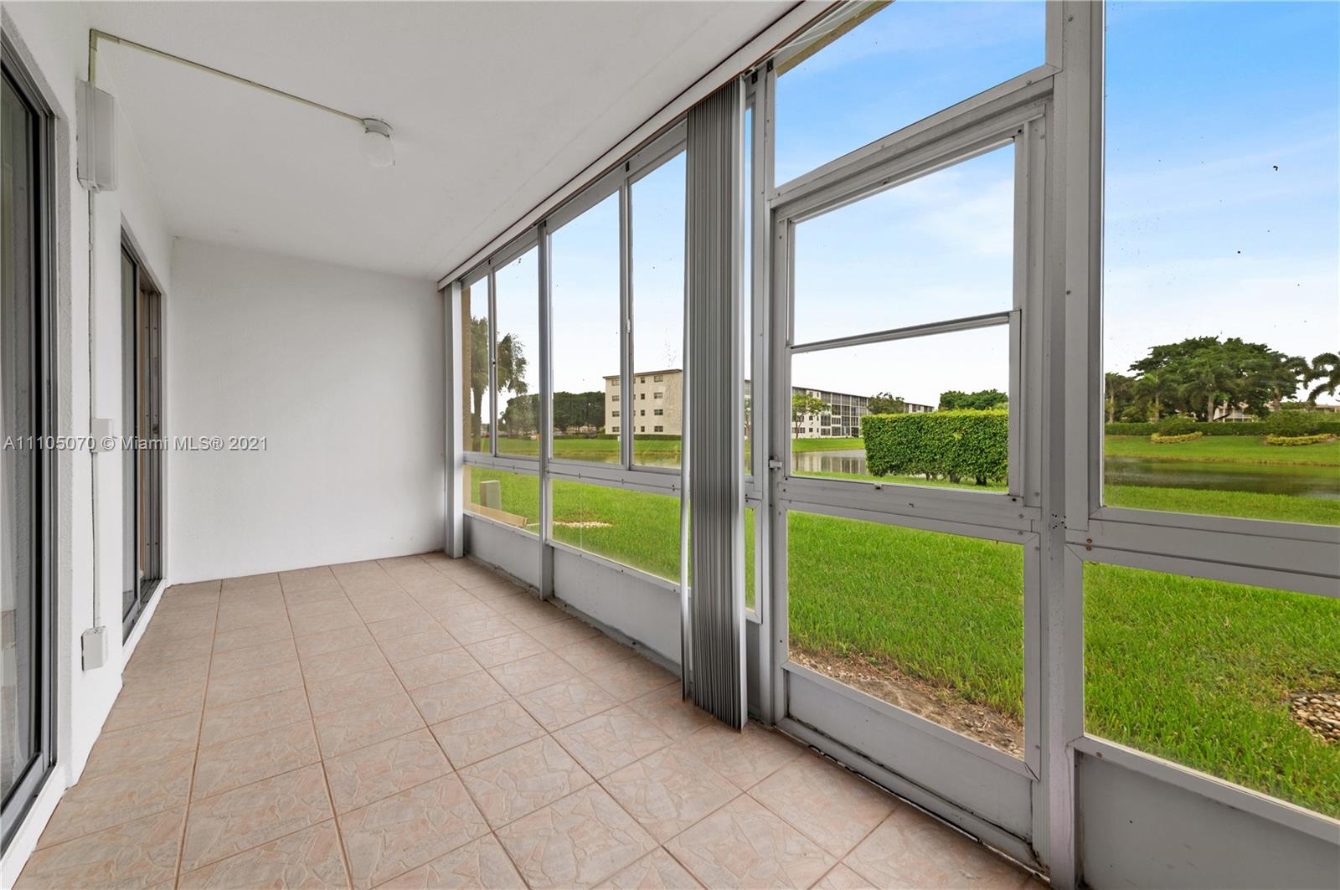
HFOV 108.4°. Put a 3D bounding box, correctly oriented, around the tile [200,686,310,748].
[{"bbox_3d":[-1.564,1.024,1.835,0.315,0.010,0.315,2,-1,-41],"label":"tile"}]

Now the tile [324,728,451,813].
[{"bbox_3d":[-0.930,1.058,1.593,0.323,0.010,0.323,1,0,-41],"label":"tile"}]

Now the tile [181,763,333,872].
[{"bbox_3d":[-1.140,1.030,1.359,0.315,0.010,0.315,2,-1,-41],"label":"tile"}]

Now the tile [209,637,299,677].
[{"bbox_3d":[-2.013,1.033,2.344,0.315,0.010,0.315,0,0,-40],"label":"tile"}]

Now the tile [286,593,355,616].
[{"bbox_3d":[-2.191,1.019,3.048,0.315,0.010,0.315,2,-1,-41],"label":"tile"}]

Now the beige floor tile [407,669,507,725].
[{"bbox_3d":[-0.893,1.061,2.051,0.323,0.010,0.323,1,0,-41],"label":"beige floor tile"}]

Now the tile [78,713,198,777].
[{"bbox_3d":[-1.813,1.038,1.673,0.272,0.010,0.315,0,0,-40],"label":"tile"}]

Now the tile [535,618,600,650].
[{"bbox_3d":[-0.589,1.058,2.678,0.315,0.010,0.315,2,-1,-41],"label":"tile"}]

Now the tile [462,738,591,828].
[{"bbox_3d":[-0.452,1.050,1.527,0.315,0.010,0.315,2,-1,-41],"label":"tile"}]

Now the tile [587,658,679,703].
[{"bbox_3d":[-0.178,1.064,2.187,0.315,0.010,0.315,2,-1,-41],"label":"tile"}]

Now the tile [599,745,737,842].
[{"bbox_3d":[-0.002,1.062,1.497,0.315,0.010,0.315,0,0,-40],"label":"tile"}]

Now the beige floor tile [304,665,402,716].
[{"bbox_3d":[-1.359,1.054,2.091,0.323,0.010,0.323,1,0,-41],"label":"beige floor tile"}]

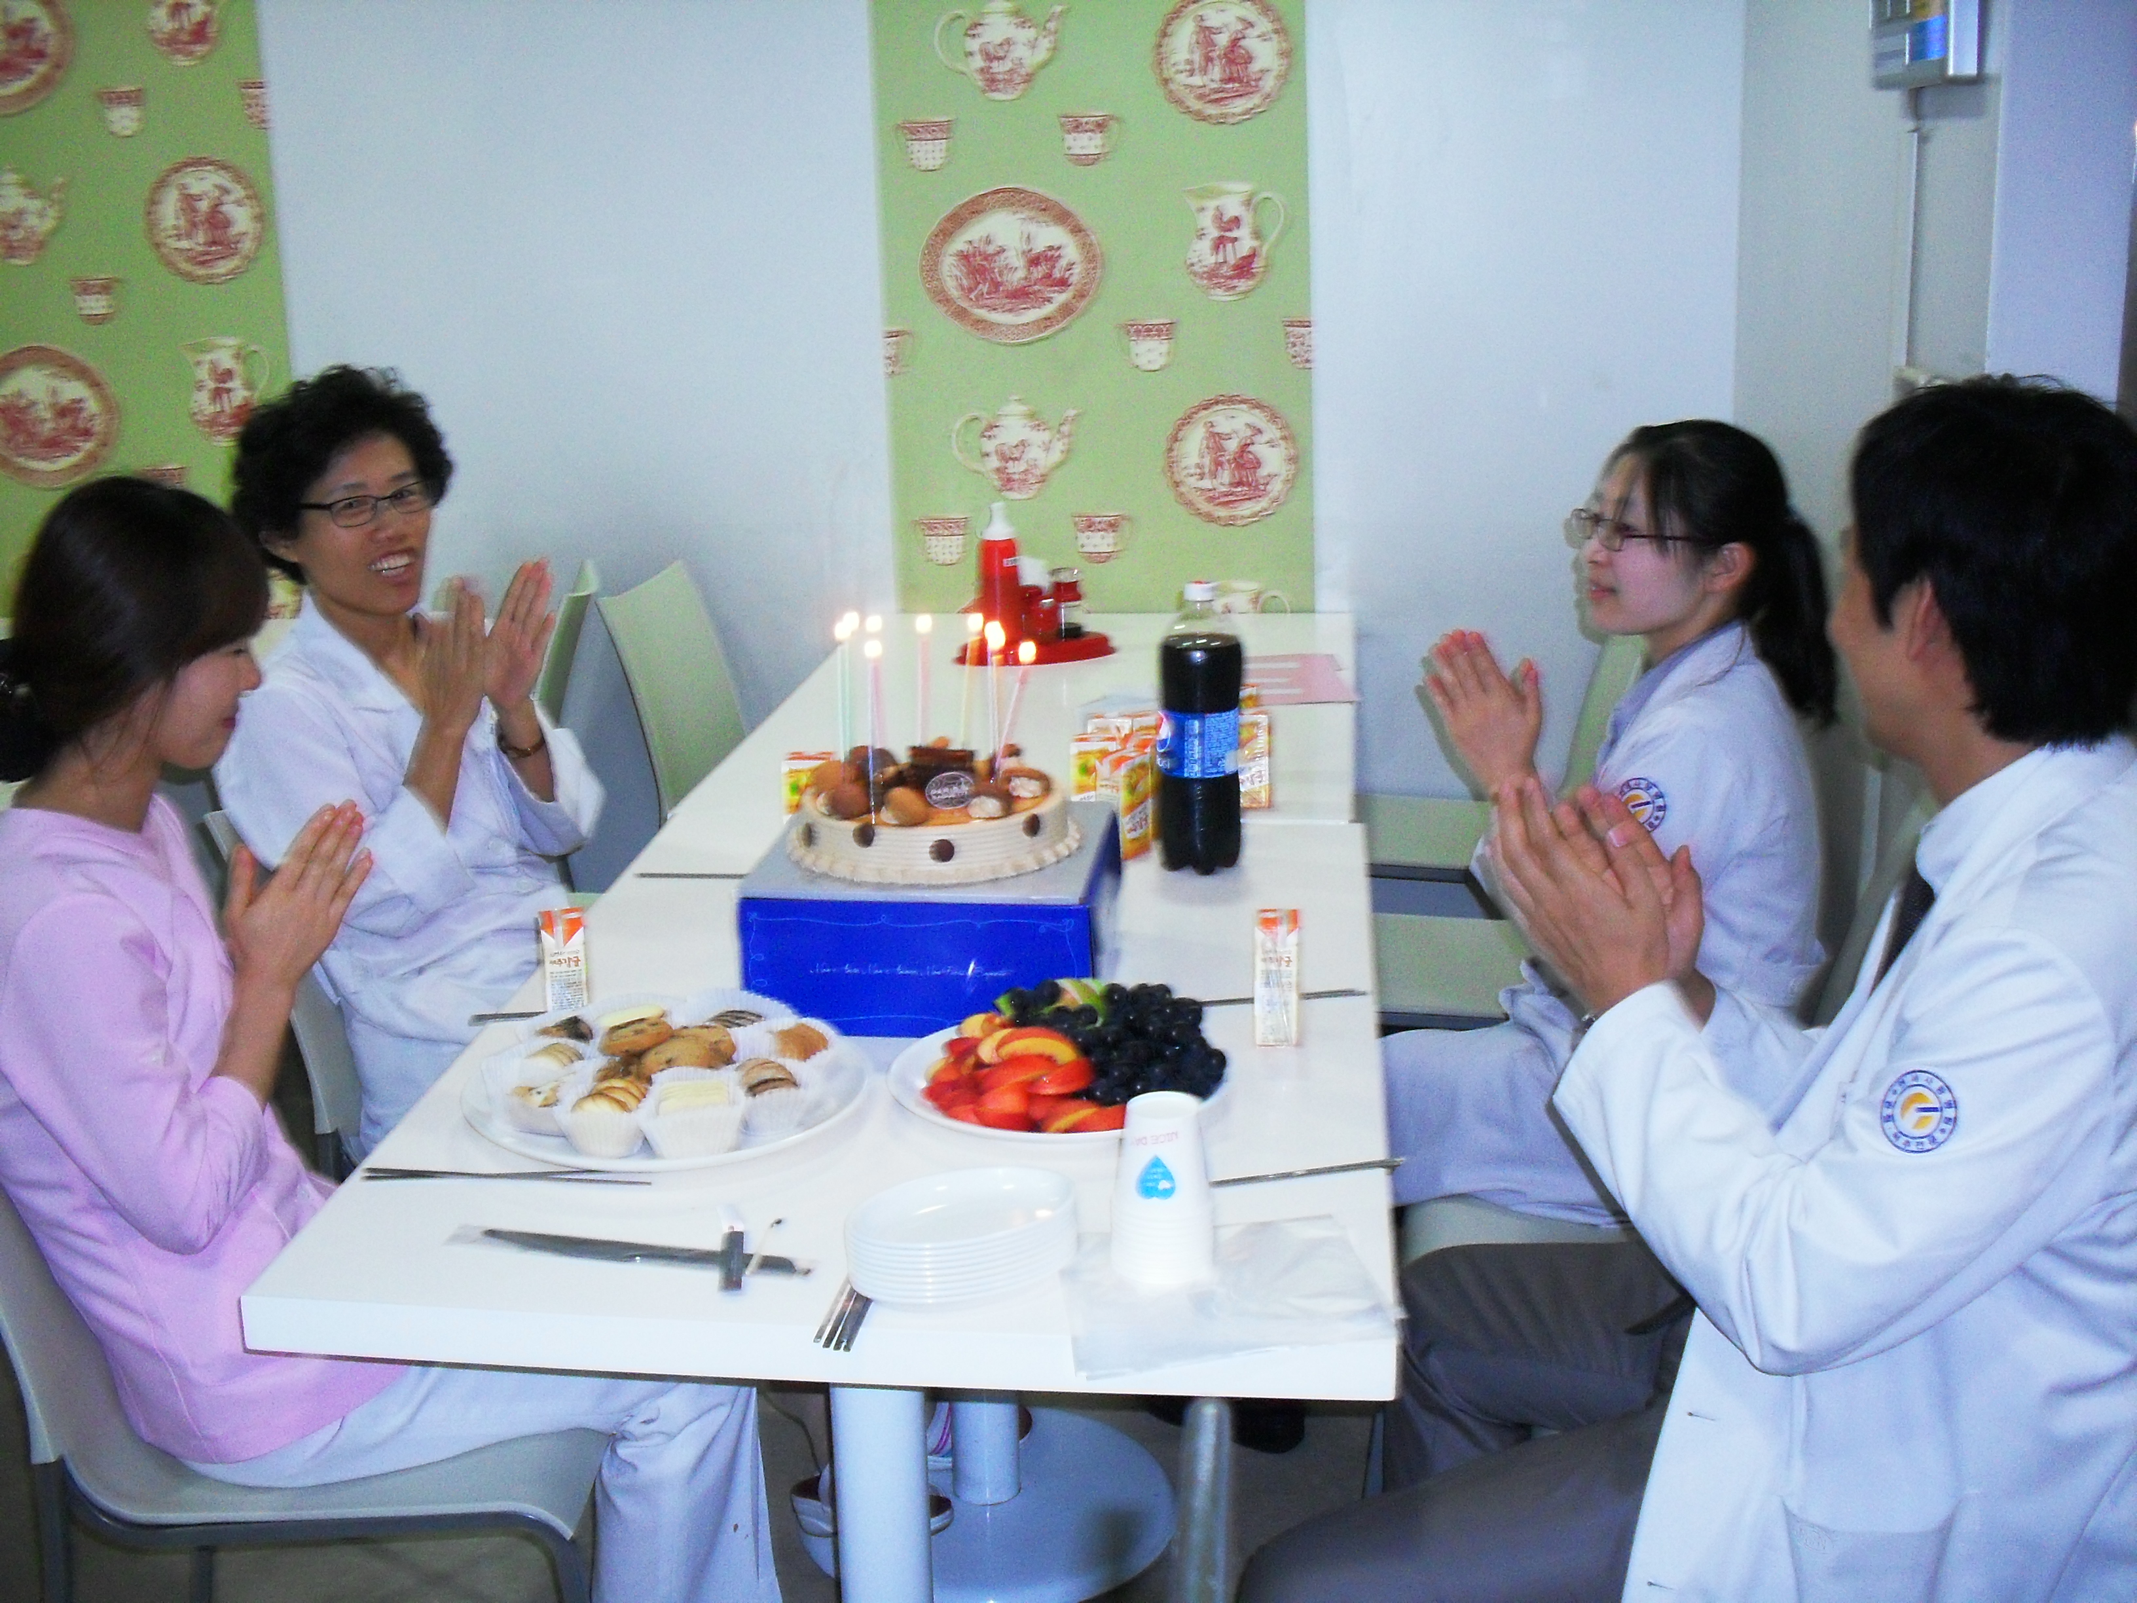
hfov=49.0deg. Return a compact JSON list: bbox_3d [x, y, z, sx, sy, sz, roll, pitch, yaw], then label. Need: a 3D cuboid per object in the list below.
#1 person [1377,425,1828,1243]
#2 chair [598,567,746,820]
[{"bbox_3d":[0.448,0.209,2.481,0.720,1.220,0.470,-1,17,3],"label":"person"},{"bbox_3d":[-0.396,0.054,3.739,0.540,0.840,0.410,2,17,12],"label":"chair"}]

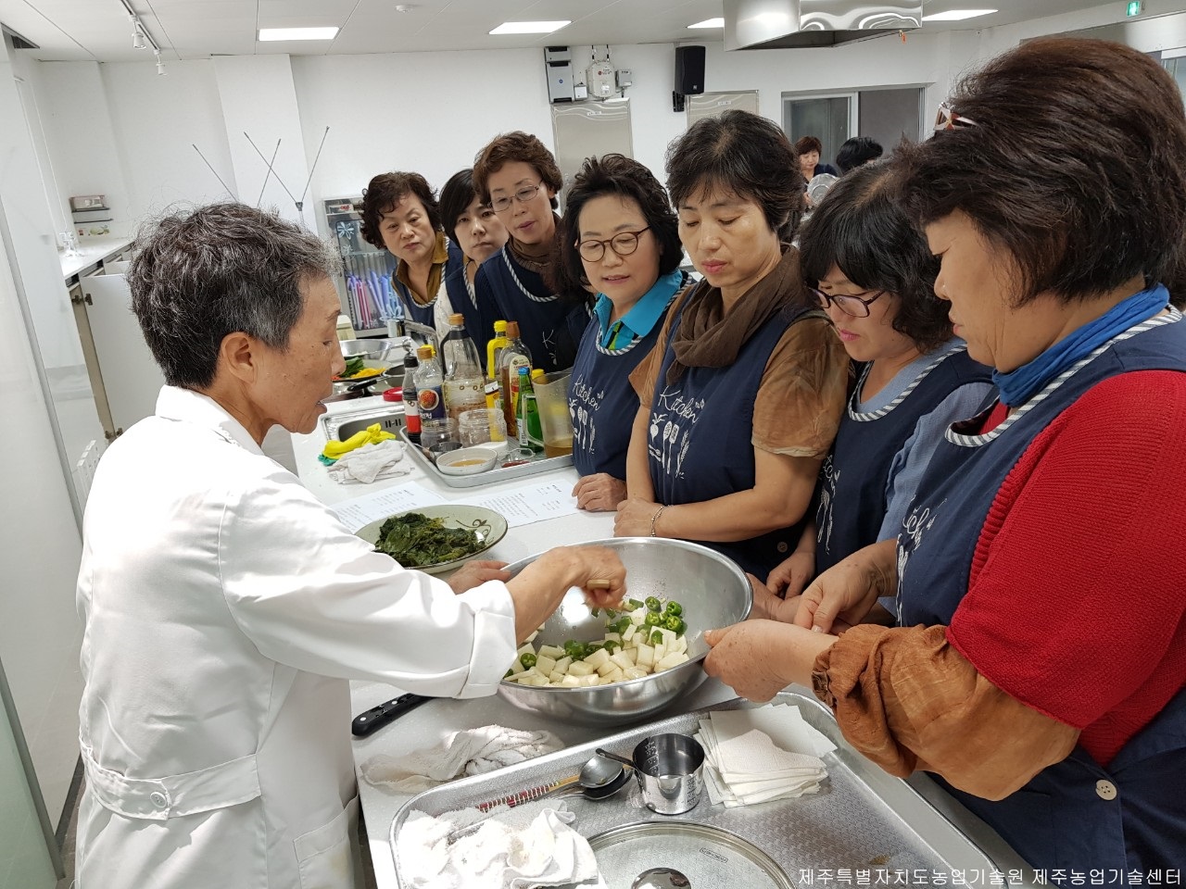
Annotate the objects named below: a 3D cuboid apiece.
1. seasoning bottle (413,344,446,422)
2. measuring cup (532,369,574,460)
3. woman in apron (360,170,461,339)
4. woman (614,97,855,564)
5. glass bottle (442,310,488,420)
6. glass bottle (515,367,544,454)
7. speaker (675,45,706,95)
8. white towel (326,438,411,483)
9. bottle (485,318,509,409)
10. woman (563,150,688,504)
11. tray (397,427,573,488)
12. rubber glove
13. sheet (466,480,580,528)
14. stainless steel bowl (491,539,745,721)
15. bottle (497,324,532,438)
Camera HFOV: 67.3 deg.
[{"bbox_3d":[-0.453,-0.147,2.463,0.079,0.243,0.079,-6,17,-5],"label":"seasoning bottle"},{"bbox_3d":[-0.080,-0.079,2.119,0.165,0.190,0.130,-6,18,-4],"label":"measuring cup"},{"bbox_3d":[-0.438,-0.095,2.925,0.470,1.560,0.400,5,20,27],"label":"woman in apron"},{"bbox_3d":[0.283,0.172,1.760,0.400,1.560,0.470,-20,23,-40],"label":"woman"},{"bbox_3d":[-0.331,-0.176,2.266,0.110,0.320,0.110,-7,18,-7],"label":"glass bottle"},{"bbox_3d":[-0.163,-0.090,2.267,0.065,0.211,0.065,-5,17,-3],"label":"glass bottle"},{"bbox_3d":[0.933,-3.584,8.518,0.260,0.440,0.235,-14,27,-29],"label":"speaker"},{"bbox_3d":[-0.526,0.038,2.103,0.200,0.060,0.160,-10,19,-18],"label":"white towel"},{"bbox_3d":[-0.244,-0.197,2.490,0.100,0.292,0.095,-6,17,-5],"label":"bottle"},{"bbox_3d":[0.136,0.135,2.004,0.360,1.510,0.440,-20,23,-40],"label":"woman"},{"bbox_3d":[-0.272,0.004,2.297,0.380,0.035,0.510,-11,19,-22],"label":"tray"},{"bbox_3d":[-0.616,-0.001,2.338,0.195,0.065,0.095,-16,21,-34],"label":"rubber glove"},{"bbox_3d":[-0.163,0.127,1.829,0.297,0.004,0.210,-10,19,-18],"label":"sheet"},{"bbox_3d":[0.015,0.264,1.134,0.370,0.137,0.370,-4,18,1],"label":"stainless steel bowl"},{"bbox_3d":[-0.206,-0.177,2.395,0.088,0.306,0.075,-10,18,-17],"label":"bottle"}]

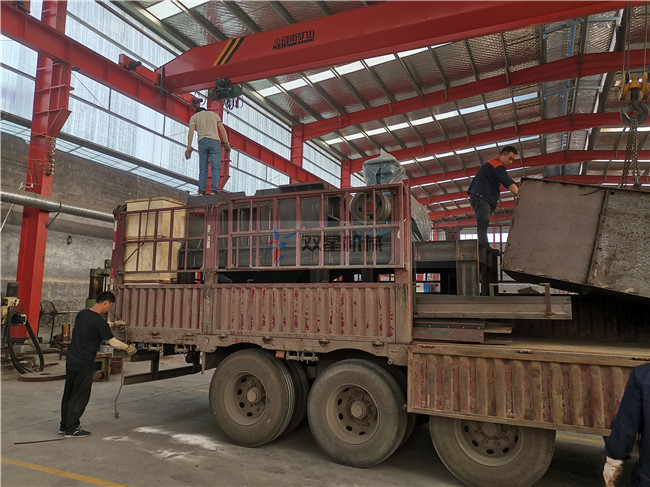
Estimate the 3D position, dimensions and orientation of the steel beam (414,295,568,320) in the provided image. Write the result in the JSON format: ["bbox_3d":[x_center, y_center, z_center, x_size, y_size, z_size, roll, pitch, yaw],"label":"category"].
[{"bbox_3d":[1.526,0.627,4.963,1.591,0.218,0.200,-2,-8,24],"label":"steel beam"}]

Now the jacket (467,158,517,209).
[{"bbox_3d":[2.168,-0.794,6.600,0.570,0.620,0.480,-2,-8,23],"label":"jacket"}]

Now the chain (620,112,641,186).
[{"bbox_3d":[3.135,-0.944,5.200,0.180,0.740,0.280,-3,-8,27],"label":"chain"}]

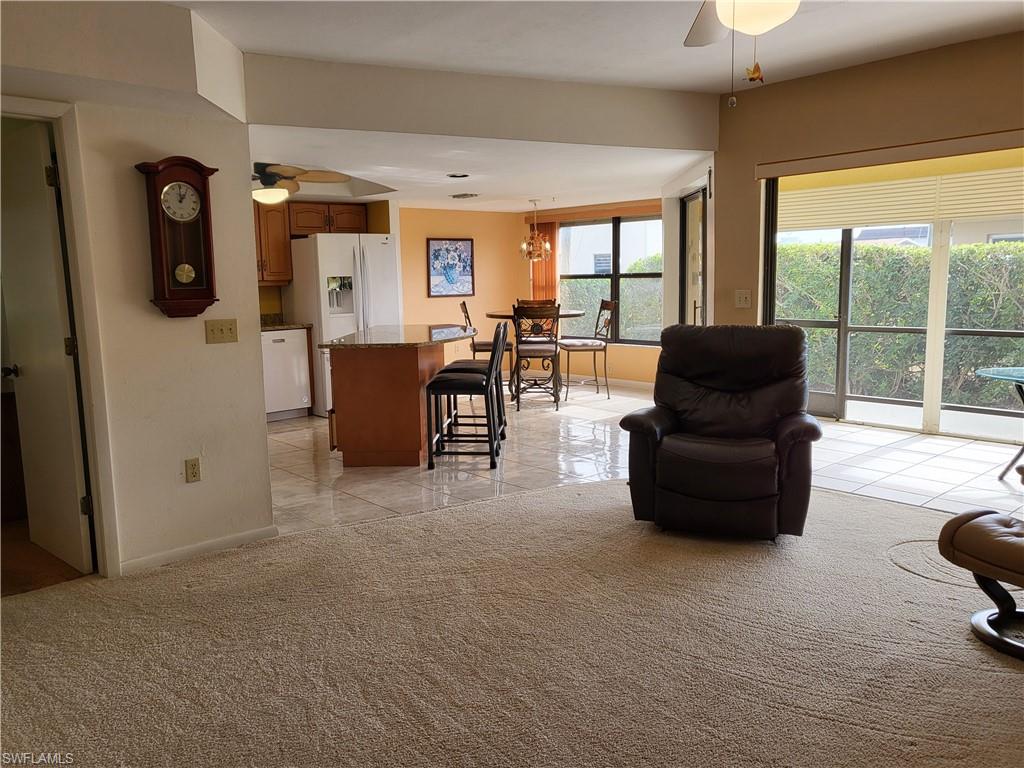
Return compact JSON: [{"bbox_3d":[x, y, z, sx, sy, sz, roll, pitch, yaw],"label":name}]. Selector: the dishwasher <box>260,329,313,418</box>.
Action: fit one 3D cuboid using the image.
[{"bbox_3d":[-2.435,-0.100,7.668,0.602,0.874,0.602,-8,11,-41],"label":"dishwasher"}]

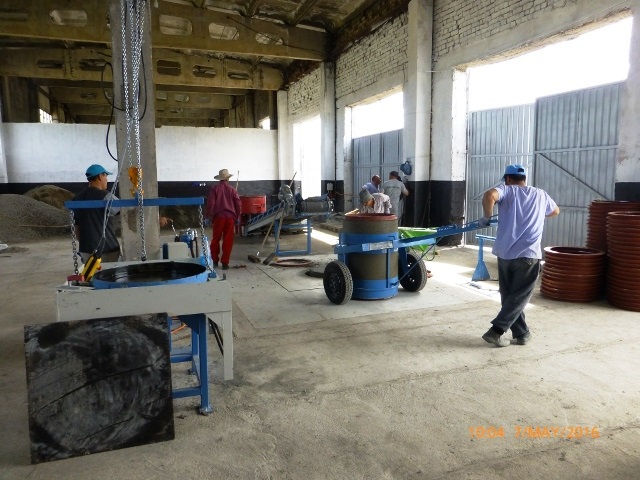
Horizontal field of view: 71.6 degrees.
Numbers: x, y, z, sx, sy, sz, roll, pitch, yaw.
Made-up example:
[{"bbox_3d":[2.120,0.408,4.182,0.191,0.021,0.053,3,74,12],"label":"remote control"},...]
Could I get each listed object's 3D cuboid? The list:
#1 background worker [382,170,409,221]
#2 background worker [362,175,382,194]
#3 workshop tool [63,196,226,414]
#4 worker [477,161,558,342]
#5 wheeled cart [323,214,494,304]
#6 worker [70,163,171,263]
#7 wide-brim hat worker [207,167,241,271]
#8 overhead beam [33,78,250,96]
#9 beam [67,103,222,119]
[{"bbox_3d":[1.595,-0.607,9.500,0.560,1.700,0.420,1,8,12],"label":"background worker"},{"bbox_3d":[1.161,-0.634,10.000,0.550,1.630,0.500,-3,8,-15],"label":"background worker"},{"bbox_3d":[-1.355,0.428,3.330,1.050,1.460,0.720,-3,8,-15],"label":"workshop tool"},{"bbox_3d":[1.987,0.111,4.420,0.720,1.700,0.580,-3,8,-16],"label":"worker"},{"bbox_3d":[1.043,0.233,5.540,1.270,1.170,2.350,-6,10,-32],"label":"wheeled cart"},{"bbox_3d":[-2.110,0.103,4.600,0.620,1.740,0.680,3,9,25],"label":"worker"},{"bbox_3d":[-1.723,-0.383,7.920,0.600,1.760,0.420,-1,8,0],"label":"wide-brim hat worker"},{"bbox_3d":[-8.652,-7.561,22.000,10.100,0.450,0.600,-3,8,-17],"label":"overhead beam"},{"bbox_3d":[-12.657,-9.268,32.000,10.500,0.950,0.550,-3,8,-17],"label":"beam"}]

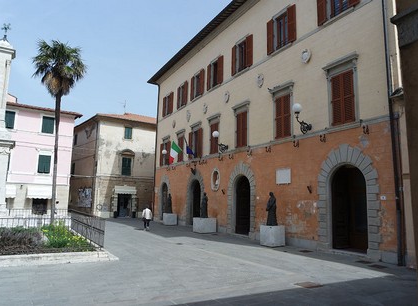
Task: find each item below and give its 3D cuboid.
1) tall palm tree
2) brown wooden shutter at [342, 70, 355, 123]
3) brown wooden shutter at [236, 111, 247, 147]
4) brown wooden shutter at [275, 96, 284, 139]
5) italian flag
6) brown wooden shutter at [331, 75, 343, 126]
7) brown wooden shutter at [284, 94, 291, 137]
[{"bbox_3d":[-10.440,-1.483,20.673,3.650,12.856,3.650,1,-8,0],"label":"tall palm tree"},{"bbox_3d":[5.922,-2.390,13.026,0.050,2.237,0.582,7,-10,-30],"label":"brown wooden shutter"},{"bbox_3d":[2.110,-1.444,19.516,0.050,2.181,1.141,7,-10,-30],"label":"brown wooden shutter"},{"bbox_3d":[3.694,-1.828,16.094,0.070,2.170,0.546,6,-10,-30],"label":"brown wooden shutter"},{"bbox_3d":[-2.776,-0.017,25.621,1.050,1.800,0.350,7,-10,-30],"label":"italian flag"},{"bbox_3d":[5.640,-2.323,13.507,0.050,2.237,0.582,7,-10,-30],"label":"brown wooden shutter"},{"bbox_3d":[4.102,-1.959,16.129,0.050,2.226,0.582,7,-10,-30],"label":"brown wooden shutter"}]

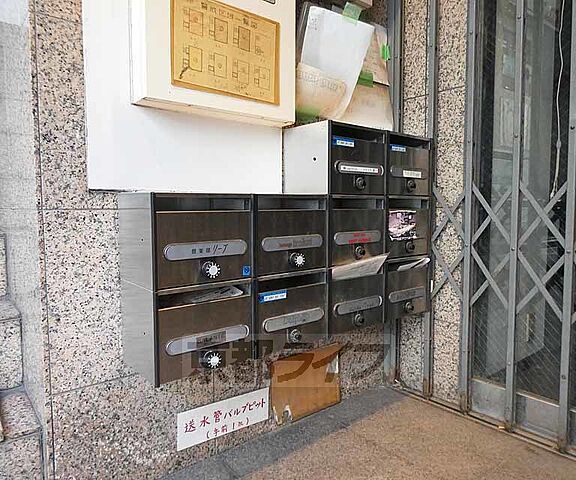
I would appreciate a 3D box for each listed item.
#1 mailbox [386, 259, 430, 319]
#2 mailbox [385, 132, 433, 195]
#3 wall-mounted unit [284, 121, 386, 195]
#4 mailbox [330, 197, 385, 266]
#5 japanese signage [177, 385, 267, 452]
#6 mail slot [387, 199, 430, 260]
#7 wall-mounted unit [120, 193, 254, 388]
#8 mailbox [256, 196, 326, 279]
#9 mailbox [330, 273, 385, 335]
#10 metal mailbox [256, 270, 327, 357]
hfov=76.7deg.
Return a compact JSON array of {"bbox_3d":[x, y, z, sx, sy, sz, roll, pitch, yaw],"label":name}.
[{"bbox_3d":[0.400,0.173,1.506,0.272,0.229,0.220,-4,7,-36],"label":"mailbox"},{"bbox_3d":[0.384,-0.280,1.445,0.272,0.227,0.232,-4,6,-36],"label":"mailbox"},{"bbox_3d":[0.166,-0.265,1.284,0.272,0.227,0.232,-4,6,-36],"label":"wall-mounted unit"},{"bbox_3d":[0.170,-0.039,1.305,0.267,0.227,0.232,-4,6,-36],"label":"mailbox"},{"bbox_3d":[-0.209,0.608,1.251,0.346,0.121,0.010,-4,7,-36],"label":"japanese signage"},{"bbox_3d":[0.400,-0.057,1.484,0.272,0.229,0.220,-4,7,-36],"label":"mail slot"},{"bbox_3d":[-0.268,0.104,0.994,0.267,0.455,0.237,-4,6,-36],"label":"wall-mounted unit"},{"bbox_3d":[-0.044,-0.025,1.160,0.272,0.229,0.220,-4,7,-36],"label":"mailbox"},{"bbox_3d":[0.171,0.193,1.324,0.267,0.216,0.232,-4,6,-36],"label":"mailbox"},{"bbox_3d":[-0.043,0.205,1.182,0.272,0.229,0.220,-4,7,-36],"label":"metal mailbox"}]

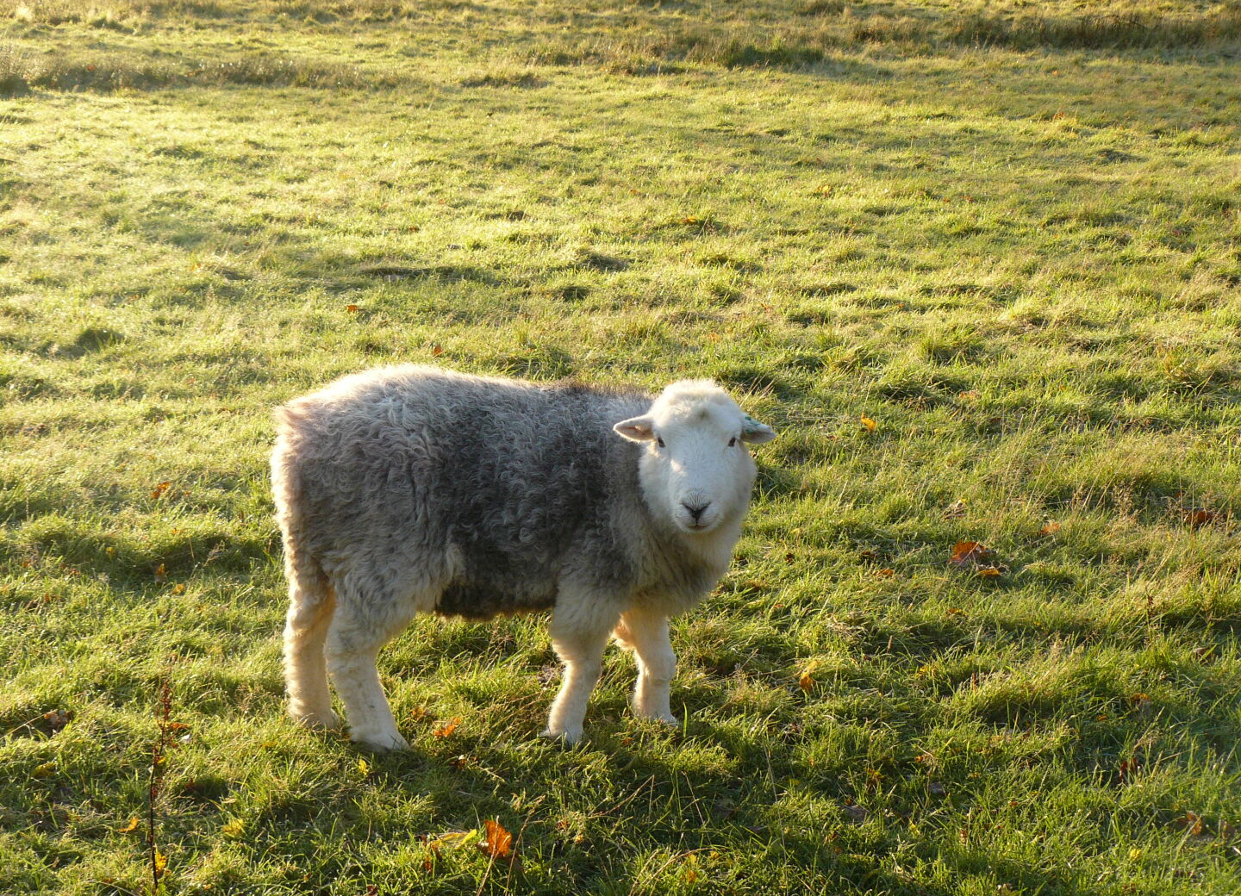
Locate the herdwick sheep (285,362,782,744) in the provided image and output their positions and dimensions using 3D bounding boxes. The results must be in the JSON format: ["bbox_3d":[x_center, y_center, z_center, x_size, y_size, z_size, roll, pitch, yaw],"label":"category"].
[{"bbox_3d":[-0.182,0.195,4.668,0.880,0.685,0.460,1,12,4],"label":"herdwick sheep"}]

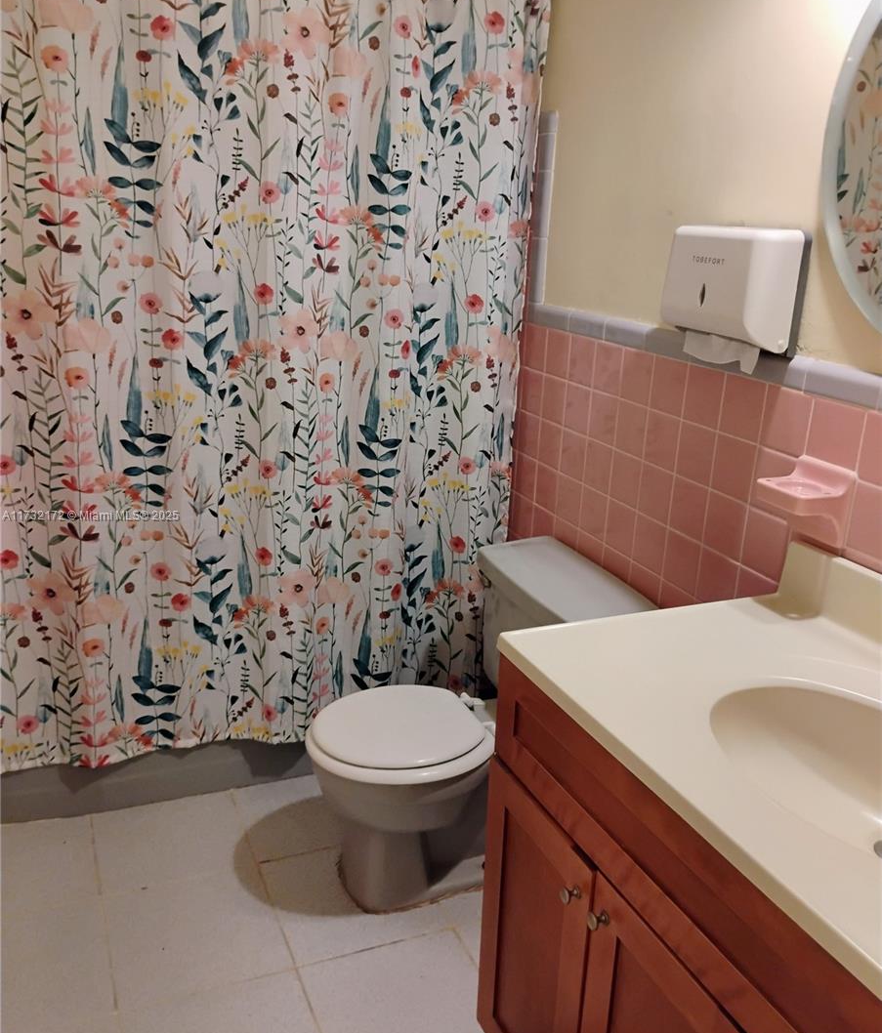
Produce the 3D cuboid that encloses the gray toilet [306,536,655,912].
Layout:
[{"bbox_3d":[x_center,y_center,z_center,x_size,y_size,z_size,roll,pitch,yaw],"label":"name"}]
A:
[{"bbox_3d":[0.041,0.479,2.061,0.686,0.688,0.502,-5,19,-23],"label":"gray toilet"}]

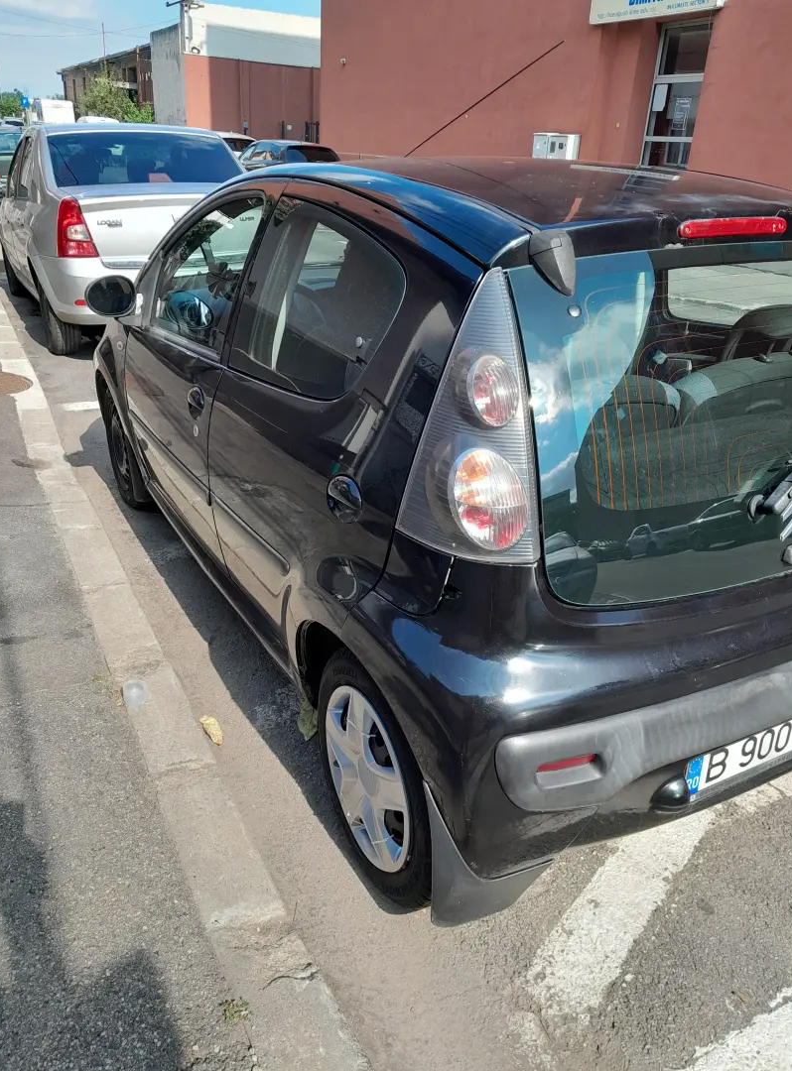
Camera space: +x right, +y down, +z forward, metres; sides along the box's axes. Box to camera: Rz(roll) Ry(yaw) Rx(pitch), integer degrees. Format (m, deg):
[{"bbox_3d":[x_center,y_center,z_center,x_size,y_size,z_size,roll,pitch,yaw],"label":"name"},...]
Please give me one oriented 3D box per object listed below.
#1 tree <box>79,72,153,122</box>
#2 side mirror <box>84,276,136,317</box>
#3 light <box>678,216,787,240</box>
[{"bbox_3d":[-10.593,-15.574,31.823,2.600,3.350,2.500,-11,28,-26],"label":"tree"},{"bbox_3d":[-0.968,-0.806,2.823,0.180,0.145,0.100,-16,30,-33],"label":"side mirror"},{"bbox_3d":[0.659,-0.603,1.634,0.290,0.045,0.040,-11,28,-26],"label":"light"}]

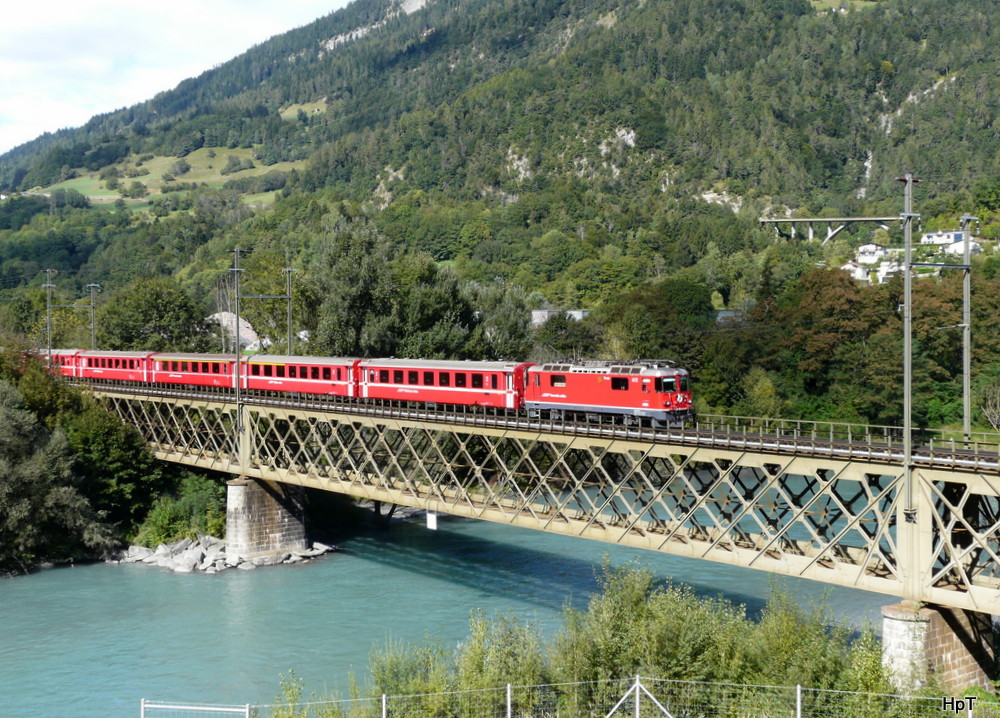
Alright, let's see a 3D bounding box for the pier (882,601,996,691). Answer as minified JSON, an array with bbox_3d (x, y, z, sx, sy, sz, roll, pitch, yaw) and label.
[{"bbox_3d":[20.447,13.373,56.367,7.800,4.700,2.700,-2,2,-40],"label":"pier"}]

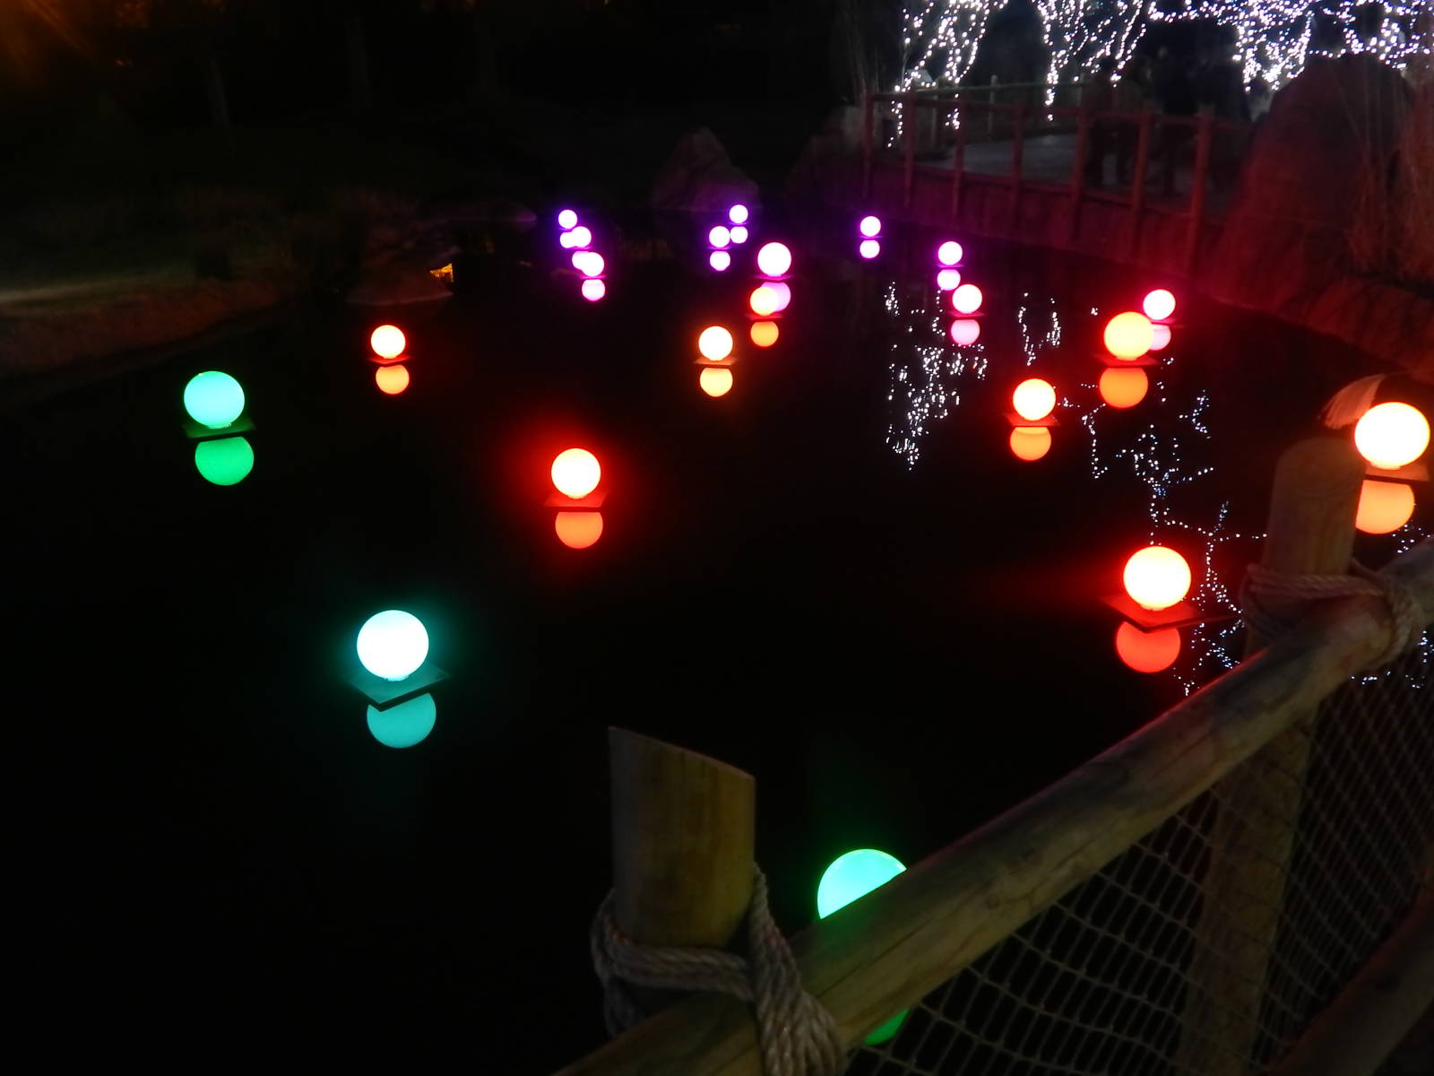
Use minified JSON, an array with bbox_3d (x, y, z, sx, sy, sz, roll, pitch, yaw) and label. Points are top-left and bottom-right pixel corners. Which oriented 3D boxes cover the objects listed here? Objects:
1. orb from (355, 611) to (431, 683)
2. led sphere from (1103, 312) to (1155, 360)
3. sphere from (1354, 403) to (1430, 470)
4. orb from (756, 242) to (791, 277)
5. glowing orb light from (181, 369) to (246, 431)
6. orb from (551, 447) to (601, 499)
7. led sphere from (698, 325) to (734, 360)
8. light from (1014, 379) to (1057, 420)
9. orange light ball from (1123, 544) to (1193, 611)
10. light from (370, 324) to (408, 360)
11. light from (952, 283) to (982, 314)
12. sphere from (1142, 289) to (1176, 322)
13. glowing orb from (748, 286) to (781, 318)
[{"bbox_3d":[-1.381,0.454,4.941,0.289,0.289,0.289,-1,22,0],"label":"orb"},{"bbox_3d":[3.177,-1.557,8.950,0.350,0.356,0.350,-1,21,0],"label":"led sphere"},{"bbox_3d":[4.247,-0.647,7.301,0.400,0.400,0.400,-1,22,0],"label":"sphere"},{"bbox_3d":[0.714,-3.458,14.415,0.400,0.400,0.400,-1,22,0],"label":"orb"},{"bbox_3d":[-3.247,-0.894,7.497,0.350,0.356,0.350,-1,21,0],"label":"glowing orb light"},{"bbox_3d":[-0.742,-0.341,6.111,0.250,0.256,0.250,-1,21,0],"label":"orb"},{"bbox_3d":[-0.011,-1.728,10.309,0.289,0.289,0.289,-1,22,0],"label":"led sphere"},{"bbox_3d":[2.316,-1.010,8.467,0.289,0.289,0.289,-1,22,0],"label":"light"},{"bbox_3d":[1.792,0.164,4.726,0.250,0.256,0.250,-1,21,0],"label":"orange light ball"},{"bbox_3d":[-2.605,-1.553,9.191,0.250,0.256,0.250,-1,21,0],"label":"light"},{"bbox_3d":[2.609,-2.487,12.090,0.289,0.289,0.289,-1,22,0],"label":"light"},{"bbox_3d":[4.468,-2.355,11.717,0.289,0.289,0.289,-1,22,0],"label":"sphere"},{"bbox_3d":[0.437,-2.189,10.739,0.250,0.256,0.250,-1,21,0],"label":"glowing orb"}]

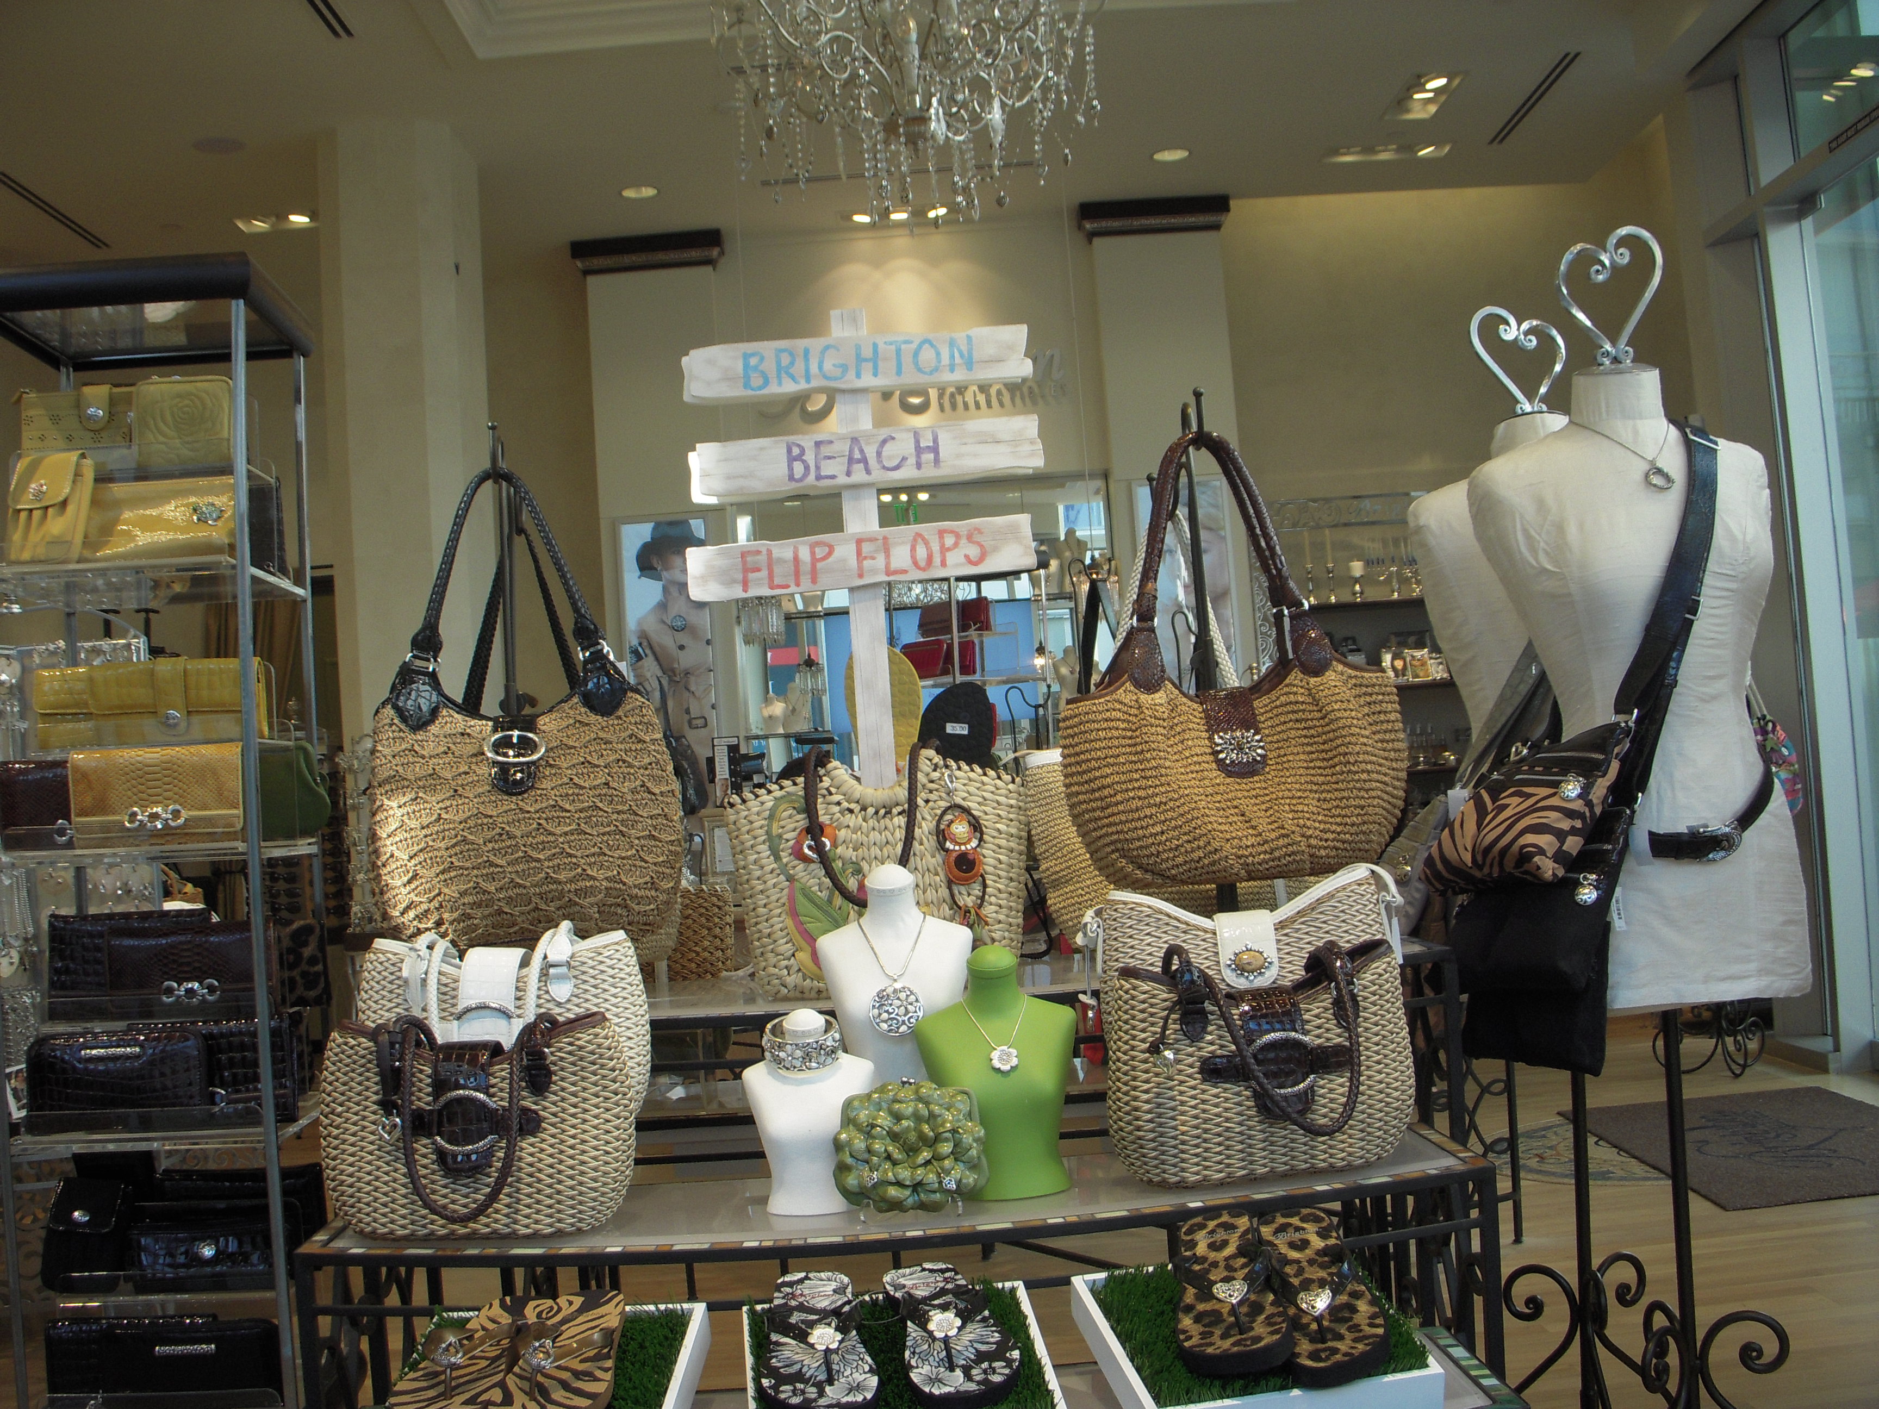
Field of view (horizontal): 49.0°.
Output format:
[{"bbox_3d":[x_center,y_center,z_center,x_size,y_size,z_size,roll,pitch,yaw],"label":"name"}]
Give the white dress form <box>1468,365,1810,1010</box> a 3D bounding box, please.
[{"bbox_3d":[0.828,-0.022,2.440,0.360,0.750,0.240,-4,-3,-4],"label":"white dress form"}]

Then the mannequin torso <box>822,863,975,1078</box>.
[{"bbox_3d":[-0.046,0.307,2.280,0.165,0.262,0.100,-4,-3,-3],"label":"mannequin torso"}]

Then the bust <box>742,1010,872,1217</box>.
[{"bbox_3d":[-0.135,0.423,2.150,0.138,0.210,0.085,-4,-3,-4],"label":"bust"}]

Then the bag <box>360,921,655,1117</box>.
[{"bbox_3d":[-0.481,0.366,2.270,0.320,0.250,0.130,-4,-3,7],"label":"bag"}]

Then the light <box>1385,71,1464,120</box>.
[{"bbox_3d":[1.884,-2.374,8.009,0.200,0.060,0.500,-4,-3,-1],"label":"light"}]

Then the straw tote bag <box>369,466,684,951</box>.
[{"bbox_3d":[-0.503,0.008,2.500,0.365,0.585,0.150,-4,-3,-1],"label":"straw tote bag"}]

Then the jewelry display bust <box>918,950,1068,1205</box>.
[{"bbox_3d":[0.058,0.387,2.180,0.168,0.262,0.100,-4,-3,-9],"label":"jewelry display bust"}]

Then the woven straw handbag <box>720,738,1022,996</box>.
[{"bbox_3d":[-0.079,0.203,2.600,0.360,0.320,0.160,-4,-3,-3],"label":"woven straw handbag"}]

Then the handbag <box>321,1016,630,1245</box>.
[{"bbox_3d":[-0.483,0.437,2.160,0.320,0.235,0.130,-4,-3,7],"label":"handbag"}]

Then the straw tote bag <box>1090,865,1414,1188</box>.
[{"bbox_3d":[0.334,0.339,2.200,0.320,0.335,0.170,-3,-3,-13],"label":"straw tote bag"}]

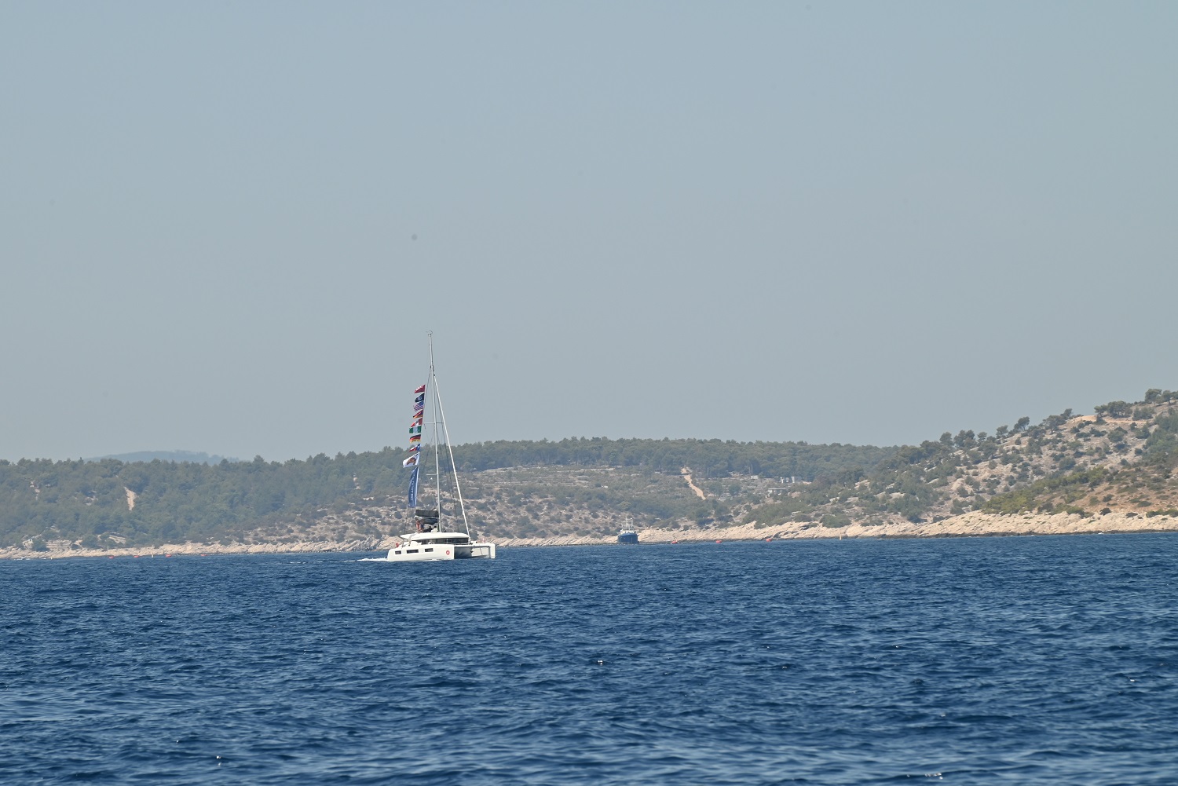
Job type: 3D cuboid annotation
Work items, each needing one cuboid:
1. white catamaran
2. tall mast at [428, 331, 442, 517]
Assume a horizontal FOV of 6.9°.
[{"bbox_3d":[-16.172,5.896,1075.000,7.400,25.000,13.500,-1,-1,-31],"label":"white catamaran"},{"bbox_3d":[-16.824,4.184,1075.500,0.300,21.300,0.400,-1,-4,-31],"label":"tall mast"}]

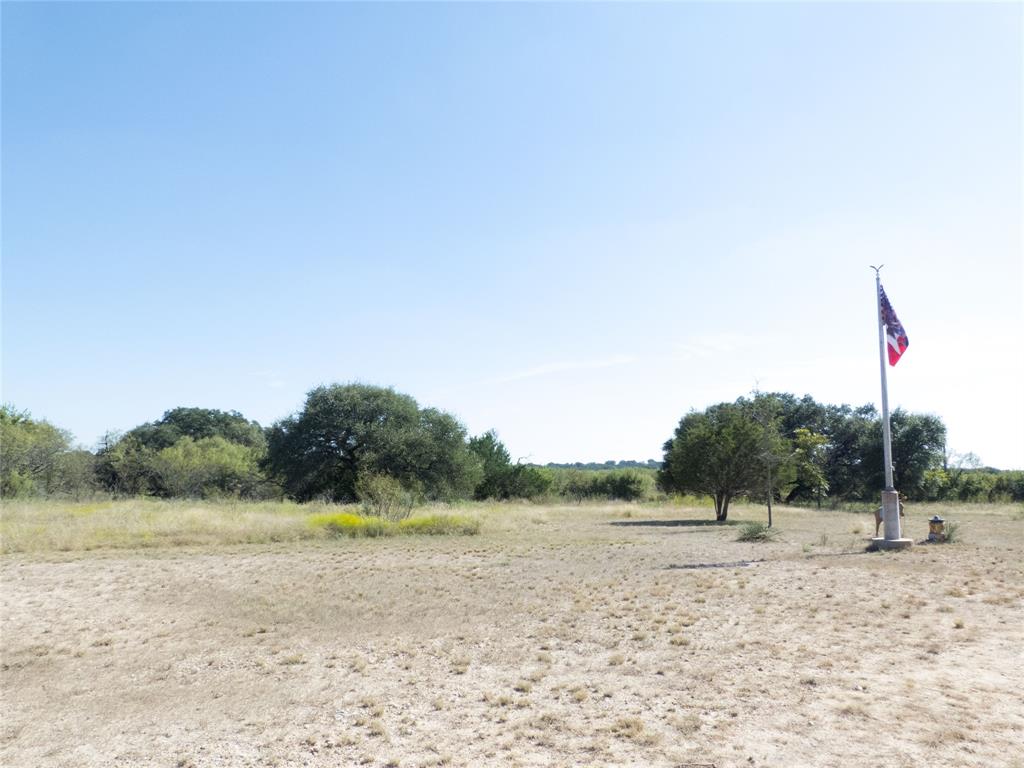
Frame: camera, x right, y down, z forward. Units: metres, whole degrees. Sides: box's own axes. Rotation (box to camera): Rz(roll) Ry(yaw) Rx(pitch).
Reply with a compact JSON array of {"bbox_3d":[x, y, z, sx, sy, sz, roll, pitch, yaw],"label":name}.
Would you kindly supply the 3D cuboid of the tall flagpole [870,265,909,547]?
[{"bbox_3d":[8.155,0.365,15.812,0.720,5.940,0.420,0,-6,0],"label":"tall flagpole"}]

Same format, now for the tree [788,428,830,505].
[{"bbox_3d":[12.266,3.495,30.668,1.773,3.214,1.773,0,-6,0],"label":"tree"}]

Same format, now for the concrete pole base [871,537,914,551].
[{"bbox_3d":[7.967,3.337,15.480,0.868,0.160,0.868,0,-6,0],"label":"concrete pole base"}]

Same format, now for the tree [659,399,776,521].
[{"bbox_3d":[6.405,2.369,23.147,3.722,3.783,3.722,0,-6,0],"label":"tree"}]

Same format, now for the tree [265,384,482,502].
[{"bbox_3d":[-6.003,2.622,32.348,9.276,5.321,8.200,0,-6,0],"label":"tree"}]

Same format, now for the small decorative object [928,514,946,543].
[{"bbox_3d":[9.516,3.241,16.590,0.369,0.596,0.369,-2,-7,17],"label":"small decorative object"}]

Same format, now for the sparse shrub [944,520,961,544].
[{"bbox_3d":[9.753,3.286,16.475,0.423,0.482,0.423,0,-6,0],"label":"sparse shrub"}]

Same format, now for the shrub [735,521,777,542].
[{"bbox_3d":[5.685,3.385,17.148,0.996,0.434,0.850,0,-6,0],"label":"shrub"}]

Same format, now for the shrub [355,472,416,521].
[{"bbox_3d":[-3.564,3.264,20.918,1.747,1.511,1.747,0,-6,0],"label":"shrub"}]

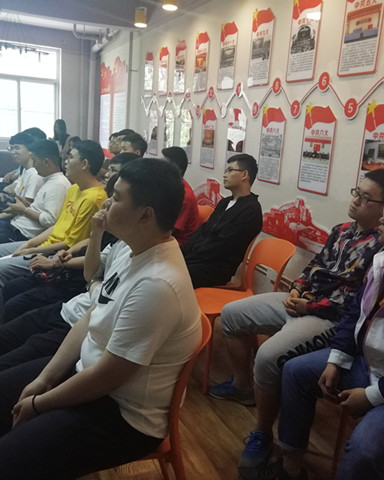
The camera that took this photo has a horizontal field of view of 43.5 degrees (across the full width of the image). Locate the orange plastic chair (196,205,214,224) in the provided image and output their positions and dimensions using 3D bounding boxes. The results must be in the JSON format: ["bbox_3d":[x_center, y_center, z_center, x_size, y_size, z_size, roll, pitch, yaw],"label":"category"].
[{"bbox_3d":[-0.116,0.126,3.846,0.505,0.798,0.444,1,13,-13],"label":"orange plastic chair"}]

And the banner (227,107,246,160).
[{"bbox_3d":[0.374,-0.866,4.188,0.030,0.570,0.310,-2,14,-23],"label":"banner"}]

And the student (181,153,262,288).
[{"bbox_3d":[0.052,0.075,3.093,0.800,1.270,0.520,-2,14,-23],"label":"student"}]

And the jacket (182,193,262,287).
[{"bbox_3d":[0.193,-0.054,3.213,0.551,0.571,0.500,-2,14,-22],"label":"jacket"}]

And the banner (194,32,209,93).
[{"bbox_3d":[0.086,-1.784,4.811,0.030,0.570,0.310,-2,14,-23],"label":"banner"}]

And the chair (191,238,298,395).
[{"bbox_3d":[0.281,0.409,2.729,0.505,0.798,0.444,3,13,-6],"label":"chair"}]

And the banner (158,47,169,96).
[{"bbox_3d":[-0.356,-2.054,5.848,0.030,0.570,0.310,-2,14,-23],"label":"banner"}]

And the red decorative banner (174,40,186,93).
[{"bbox_3d":[-0.135,-1.919,5.330,0.030,0.570,0.310,-2,14,-23],"label":"red decorative banner"}]

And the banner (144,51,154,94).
[{"bbox_3d":[-0.587,-2.215,6.443,0.020,0.561,0.316,-2,14,-22],"label":"banner"}]

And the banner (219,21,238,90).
[{"bbox_3d":[0.307,-1.649,4.293,0.030,0.570,0.310,-2,14,-23],"label":"banner"}]

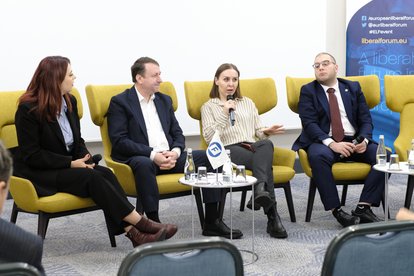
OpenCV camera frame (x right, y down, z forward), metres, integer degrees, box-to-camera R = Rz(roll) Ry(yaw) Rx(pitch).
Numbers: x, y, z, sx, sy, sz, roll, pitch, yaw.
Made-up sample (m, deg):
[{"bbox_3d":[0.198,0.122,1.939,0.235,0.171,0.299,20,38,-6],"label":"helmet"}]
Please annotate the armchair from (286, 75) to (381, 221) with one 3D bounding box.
[{"bbox_3d":[0.994,0.059,7.356,0.740,1.040,0.720,-2,7,-9],"label":"armchair"}]

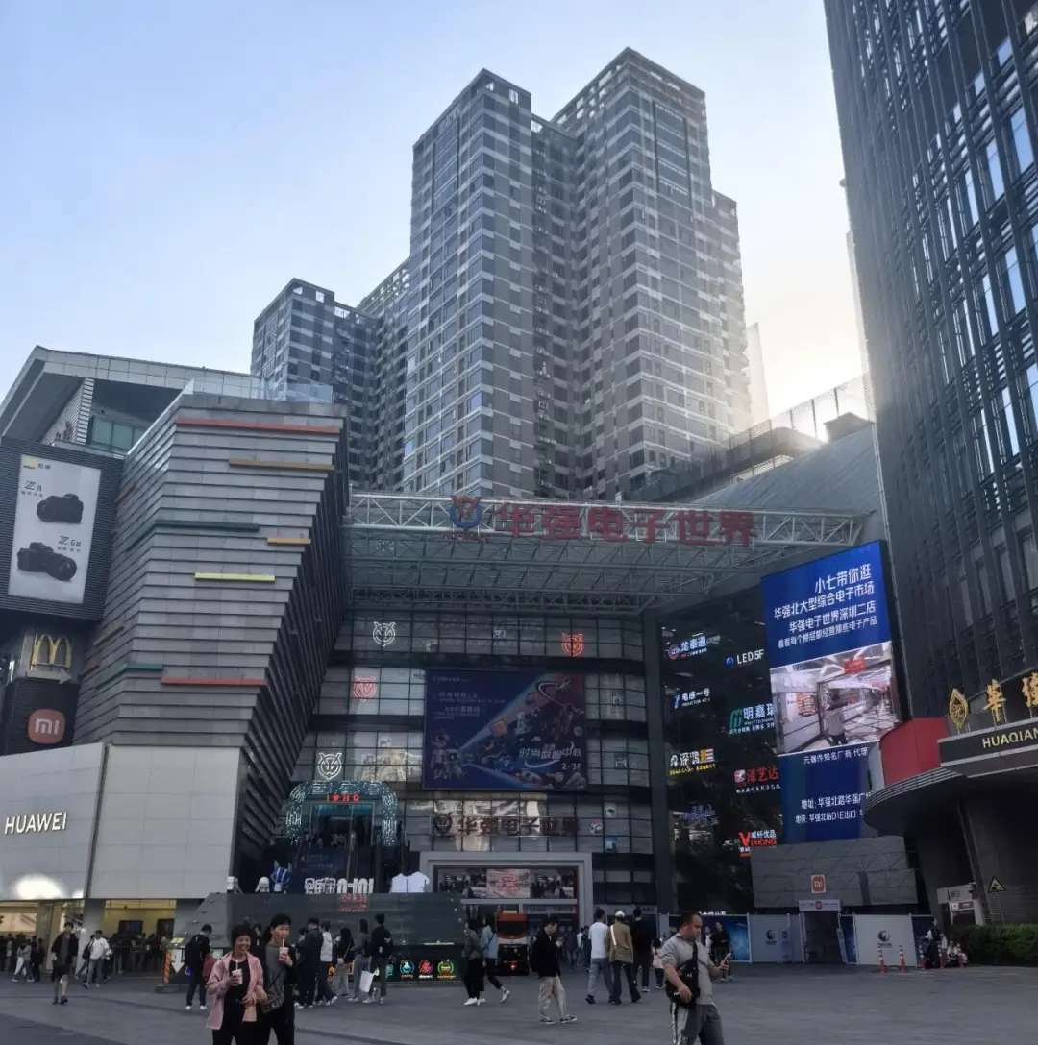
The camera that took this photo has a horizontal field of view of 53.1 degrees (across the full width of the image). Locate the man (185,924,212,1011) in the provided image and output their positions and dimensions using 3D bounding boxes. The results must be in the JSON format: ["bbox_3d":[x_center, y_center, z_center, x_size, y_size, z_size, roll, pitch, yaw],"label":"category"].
[{"bbox_3d":[-6.718,9.334,21.835,0.480,1.652,0.420,-15,-25,34],"label":"man"}]

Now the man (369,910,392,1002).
[{"bbox_3d":[-2.880,9.108,21.720,0.500,1.741,0.420,5,-21,-14],"label":"man"}]

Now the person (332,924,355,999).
[{"bbox_3d":[-4.168,10.486,24.777,0.460,1.556,0.380,9,-22,-25],"label":"person"}]

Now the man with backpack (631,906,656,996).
[{"bbox_3d":[2.737,9.554,23.240,0.530,1.778,0.450,-1,-20,3],"label":"man with backpack"}]

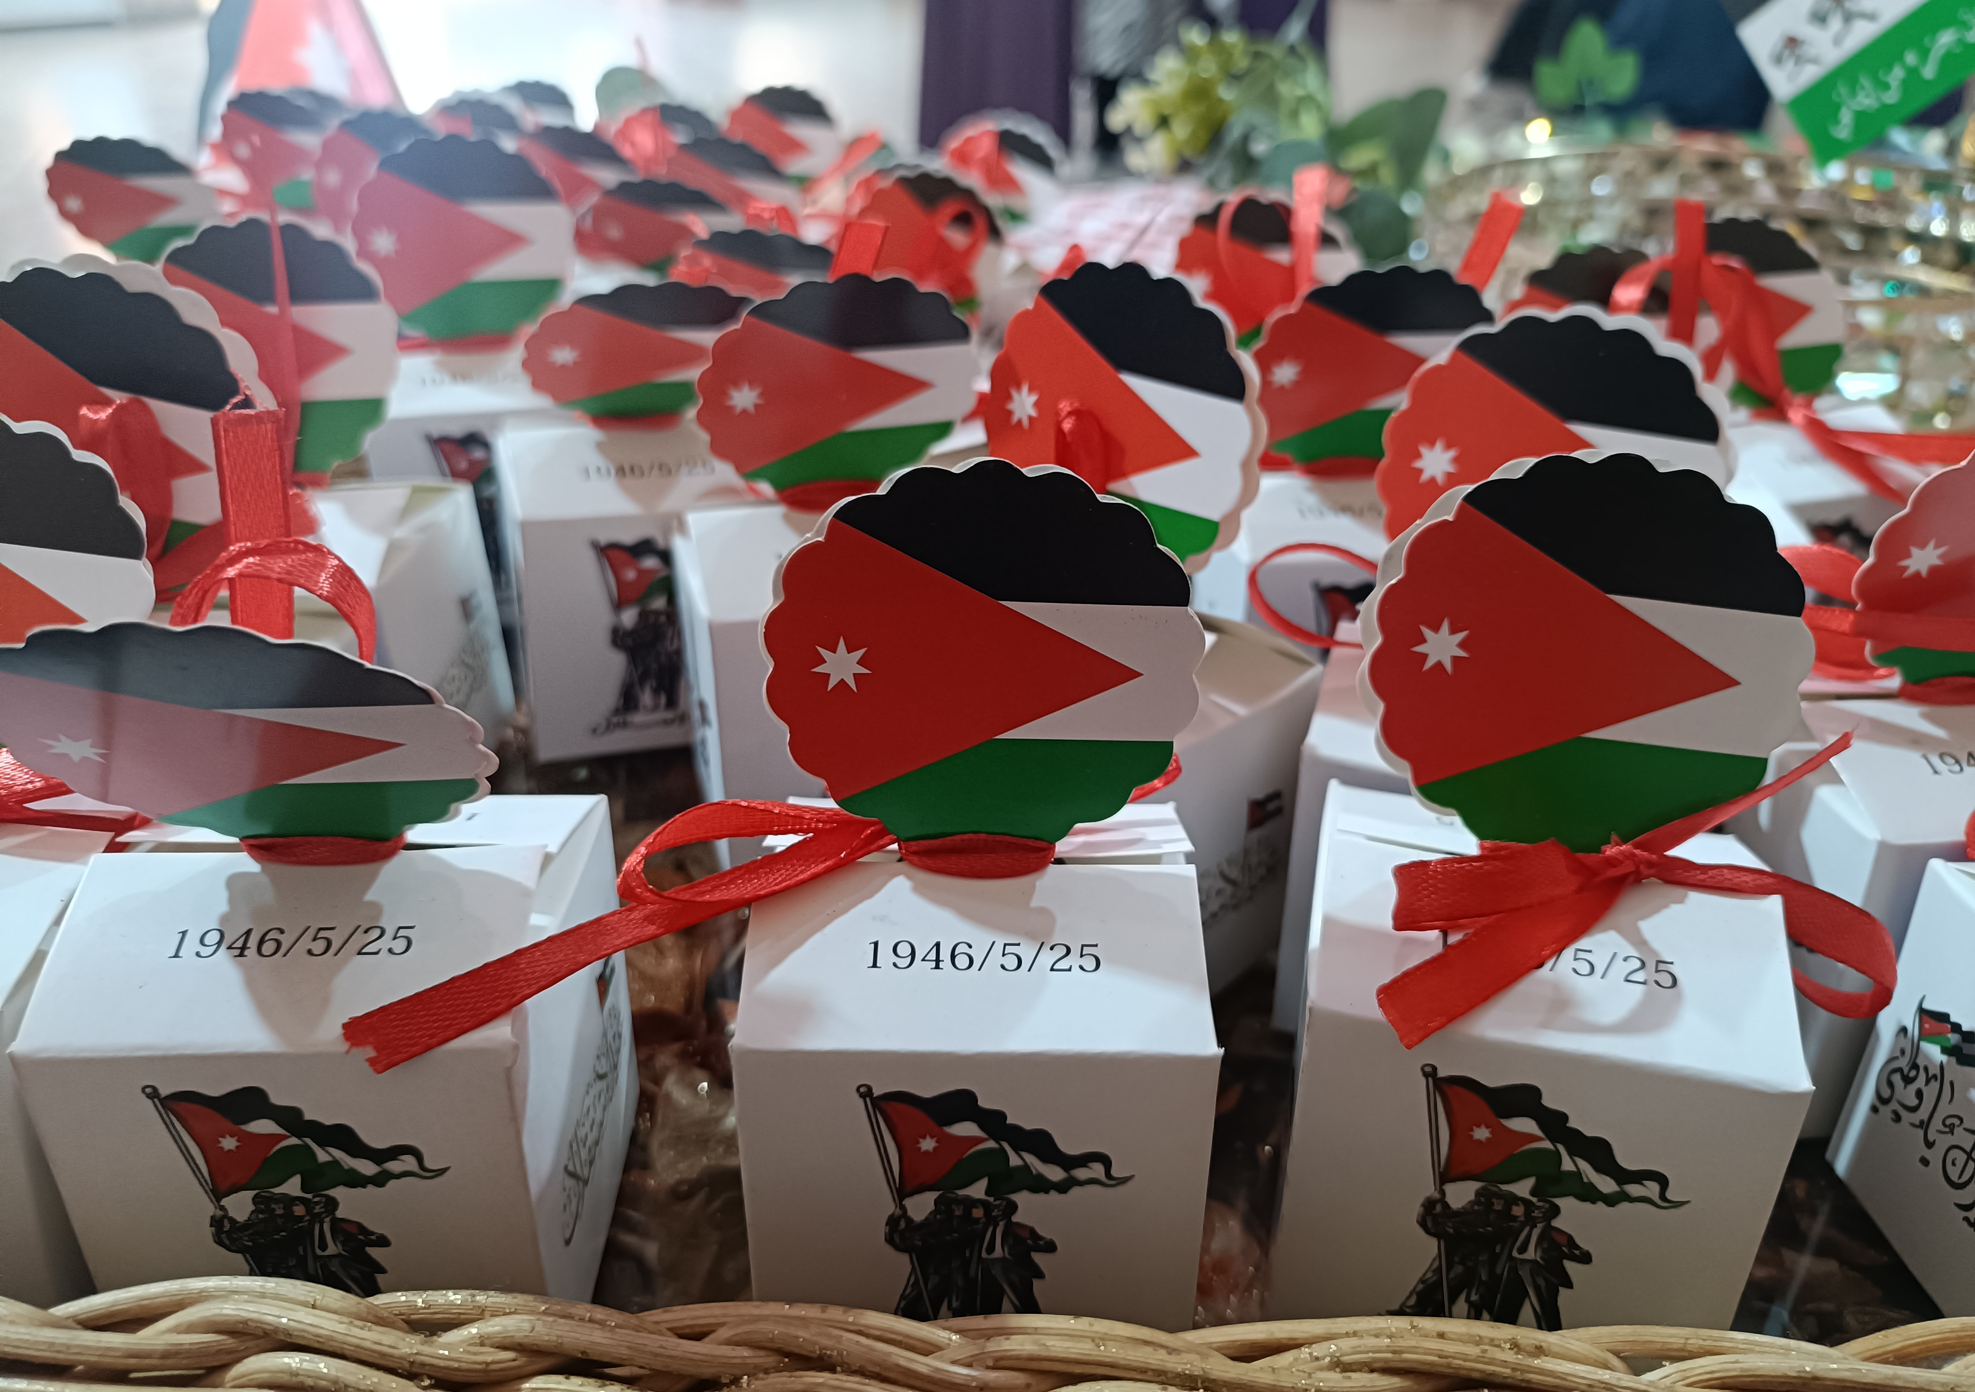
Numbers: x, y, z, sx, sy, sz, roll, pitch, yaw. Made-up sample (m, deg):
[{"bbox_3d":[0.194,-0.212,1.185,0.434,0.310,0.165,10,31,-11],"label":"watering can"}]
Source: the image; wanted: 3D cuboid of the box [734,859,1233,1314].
[{"bbox_3d":[-0.001,0.049,0.192,0.054,0.065,0.052,1,27,1],"label":"box"}]

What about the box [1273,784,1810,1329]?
[{"bbox_3d":[0.071,0.050,0.195,0.054,0.065,0.052,7,29,14],"label":"box"}]

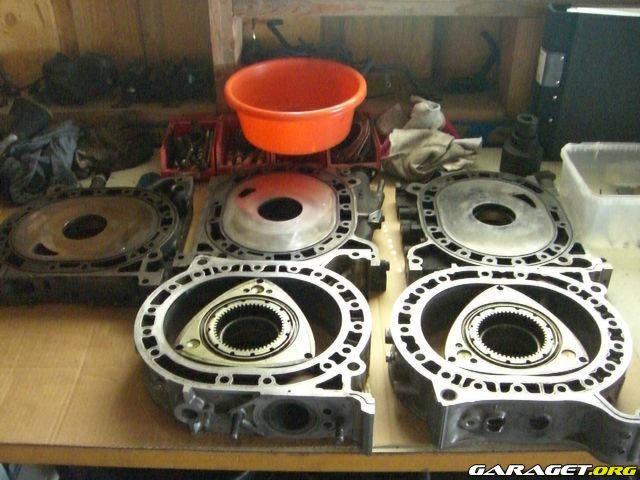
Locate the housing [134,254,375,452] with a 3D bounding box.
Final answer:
[{"bbox_3d":[-0.084,0.137,0.969,0.320,0.078,0.330,2,35,4],"label":"housing"}]

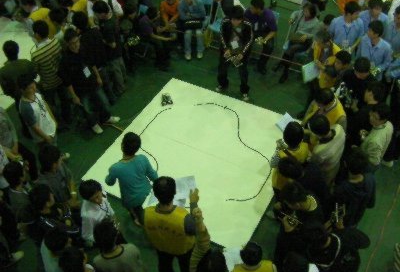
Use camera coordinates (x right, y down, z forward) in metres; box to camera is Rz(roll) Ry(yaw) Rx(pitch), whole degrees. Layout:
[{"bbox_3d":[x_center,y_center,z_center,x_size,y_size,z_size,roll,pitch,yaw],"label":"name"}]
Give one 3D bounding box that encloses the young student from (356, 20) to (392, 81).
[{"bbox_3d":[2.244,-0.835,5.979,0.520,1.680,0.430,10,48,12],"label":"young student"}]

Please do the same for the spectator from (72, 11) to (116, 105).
[{"bbox_3d":[-1.451,-1.054,6.381,0.420,1.670,0.520,-1,47,2],"label":"spectator"}]

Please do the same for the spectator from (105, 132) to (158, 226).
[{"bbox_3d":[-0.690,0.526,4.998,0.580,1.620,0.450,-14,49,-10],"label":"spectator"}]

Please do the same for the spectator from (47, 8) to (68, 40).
[{"bbox_3d":[-1.874,-1.122,6.474,0.420,1.660,0.520,26,53,24],"label":"spectator"}]

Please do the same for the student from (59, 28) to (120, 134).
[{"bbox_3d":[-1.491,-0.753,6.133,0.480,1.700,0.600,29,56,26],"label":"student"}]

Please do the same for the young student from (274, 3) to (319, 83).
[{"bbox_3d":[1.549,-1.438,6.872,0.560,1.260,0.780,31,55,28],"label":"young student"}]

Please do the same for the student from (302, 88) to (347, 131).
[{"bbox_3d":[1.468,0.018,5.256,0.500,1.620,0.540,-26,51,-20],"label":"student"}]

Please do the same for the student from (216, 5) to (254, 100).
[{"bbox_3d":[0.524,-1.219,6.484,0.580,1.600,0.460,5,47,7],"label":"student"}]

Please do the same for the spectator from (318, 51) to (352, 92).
[{"bbox_3d":[1.730,-0.545,5.901,0.550,1.530,0.520,31,56,27],"label":"spectator"}]

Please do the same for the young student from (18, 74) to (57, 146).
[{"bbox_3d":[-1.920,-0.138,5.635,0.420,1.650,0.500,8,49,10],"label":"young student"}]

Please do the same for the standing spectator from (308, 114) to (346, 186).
[{"bbox_3d":[1.311,0.453,4.813,0.480,1.680,0.540,30,55,27],"label":"standing spectator"}]

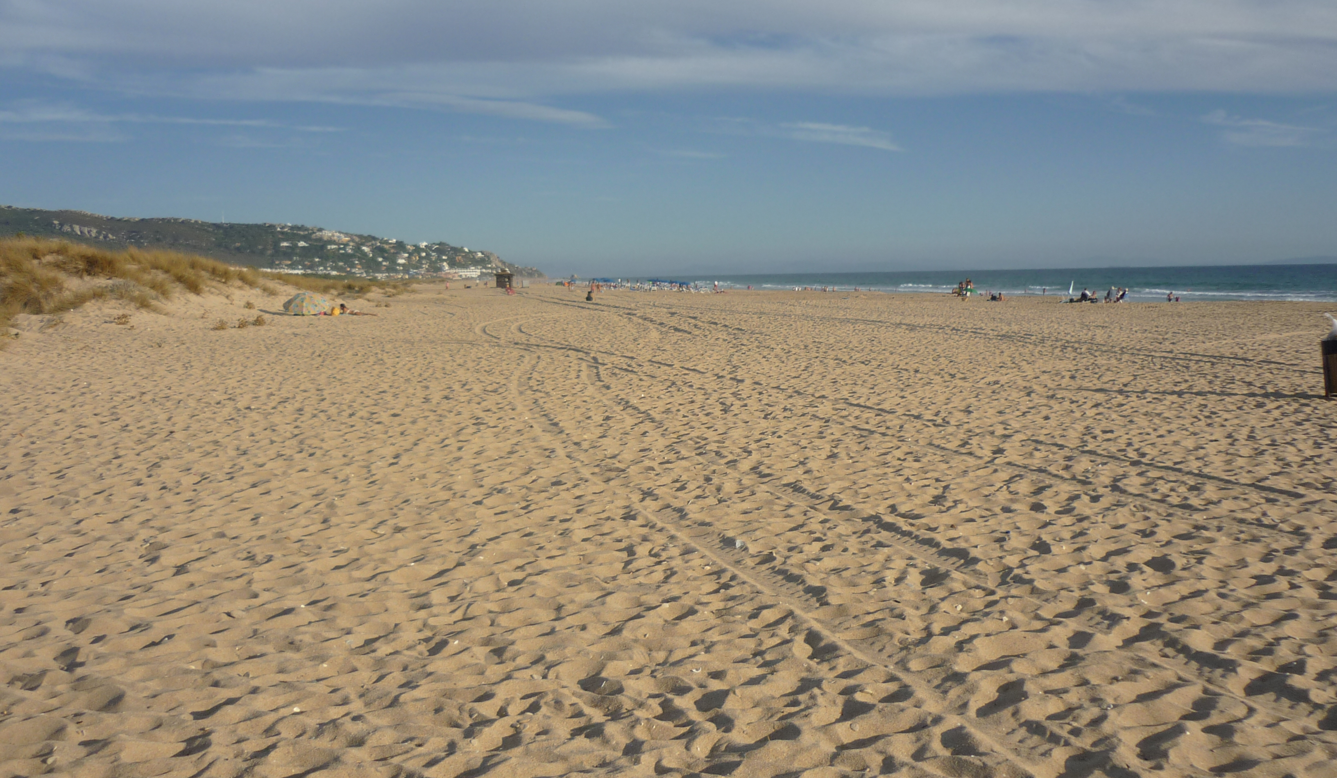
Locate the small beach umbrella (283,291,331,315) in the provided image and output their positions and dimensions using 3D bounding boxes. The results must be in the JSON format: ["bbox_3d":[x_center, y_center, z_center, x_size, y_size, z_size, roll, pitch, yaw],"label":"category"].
[{"bbox_3d":[-14.198,-3.340,50.000,1.850,0.970,1.850,-2,23,-16],"label":"small beach umbrella"}]

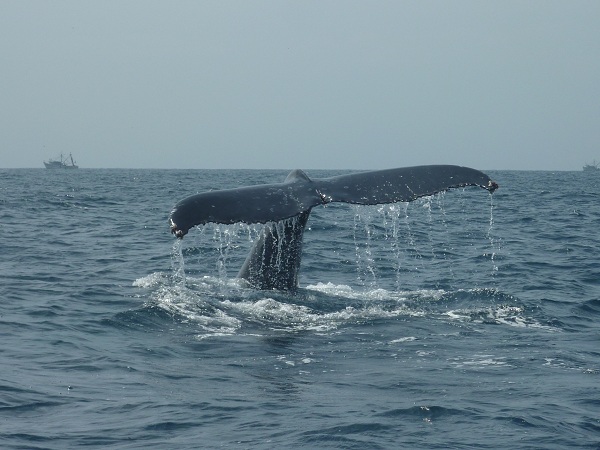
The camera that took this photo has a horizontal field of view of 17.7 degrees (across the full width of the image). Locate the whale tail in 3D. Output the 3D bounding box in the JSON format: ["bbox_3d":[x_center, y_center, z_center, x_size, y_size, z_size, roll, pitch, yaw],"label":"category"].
[{"bbox_3d":[0.435,0.032,25.000,4.400,1.650,1.500,0,2,-14],"label":"whale tail"}]

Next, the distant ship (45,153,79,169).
[{"bbox_3d":[-161.149,-43.581,1300.000,23.500,10.800,6.500,0,2,-3],"label":"distant ship"}]

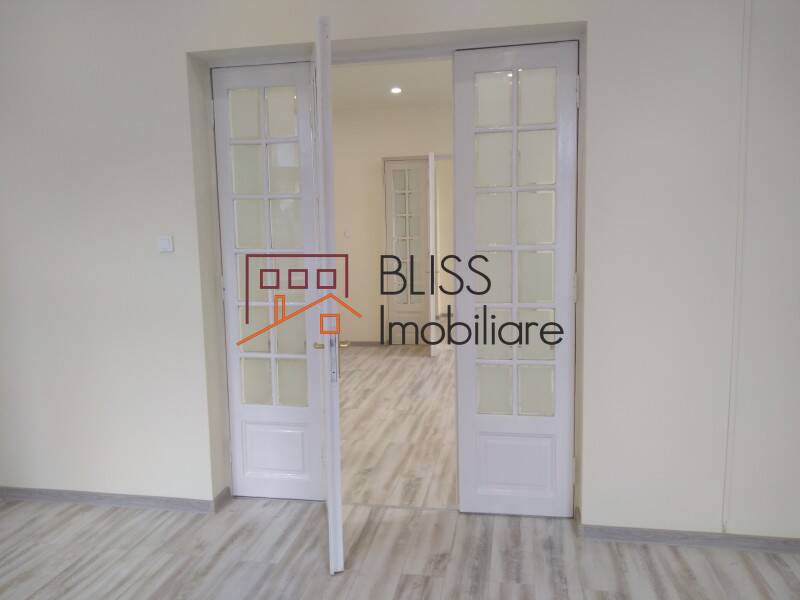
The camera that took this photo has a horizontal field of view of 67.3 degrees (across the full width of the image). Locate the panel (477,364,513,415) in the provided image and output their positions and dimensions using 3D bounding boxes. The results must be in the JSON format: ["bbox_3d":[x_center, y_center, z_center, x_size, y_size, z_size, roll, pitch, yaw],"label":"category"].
[{"bbox_3d":[0.498,0.471,3.150,0.183,0.265,0.012,0,6,11],"label":"panel"}]

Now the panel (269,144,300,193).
[{"bbox_3d":[-0.624,-0.712,3.242,0.182,0.264,0.012,0,6,11],"label":"panel"}]

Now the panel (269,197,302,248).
[{"bbox_3d":[-0.617,-0.414,3.272,0.182,0.267,0.012,0,6,11],"label":"panel"}]

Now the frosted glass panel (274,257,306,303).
[{"bbox_3d":[-0.579,-0.110,3.172,0.163,0.255,0.020,0,7,11],"label":"frosted glass panel"}]

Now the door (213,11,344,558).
[{"bbox_3d":[-0.605,-0.011,2.858,0.817,2.300,0.690,0,7,11],"label":"door"}]

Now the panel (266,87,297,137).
[{"bbox_3d":[-0.629,-1.004,3.213,0.180,0.265,0.012,0,6,11],"label":"panel"}]

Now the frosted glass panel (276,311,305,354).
[{"bbox_3d":[-0.583,0.172,3.205,0.163,0.255,0.020,0,7,11],"label":"frosted glass panel"}]

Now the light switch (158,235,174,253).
[{"bbox_3d":[-1.233,-0.297,3.164,0.083,0.084,0.012,0,6,11],"label":"light switch"}]

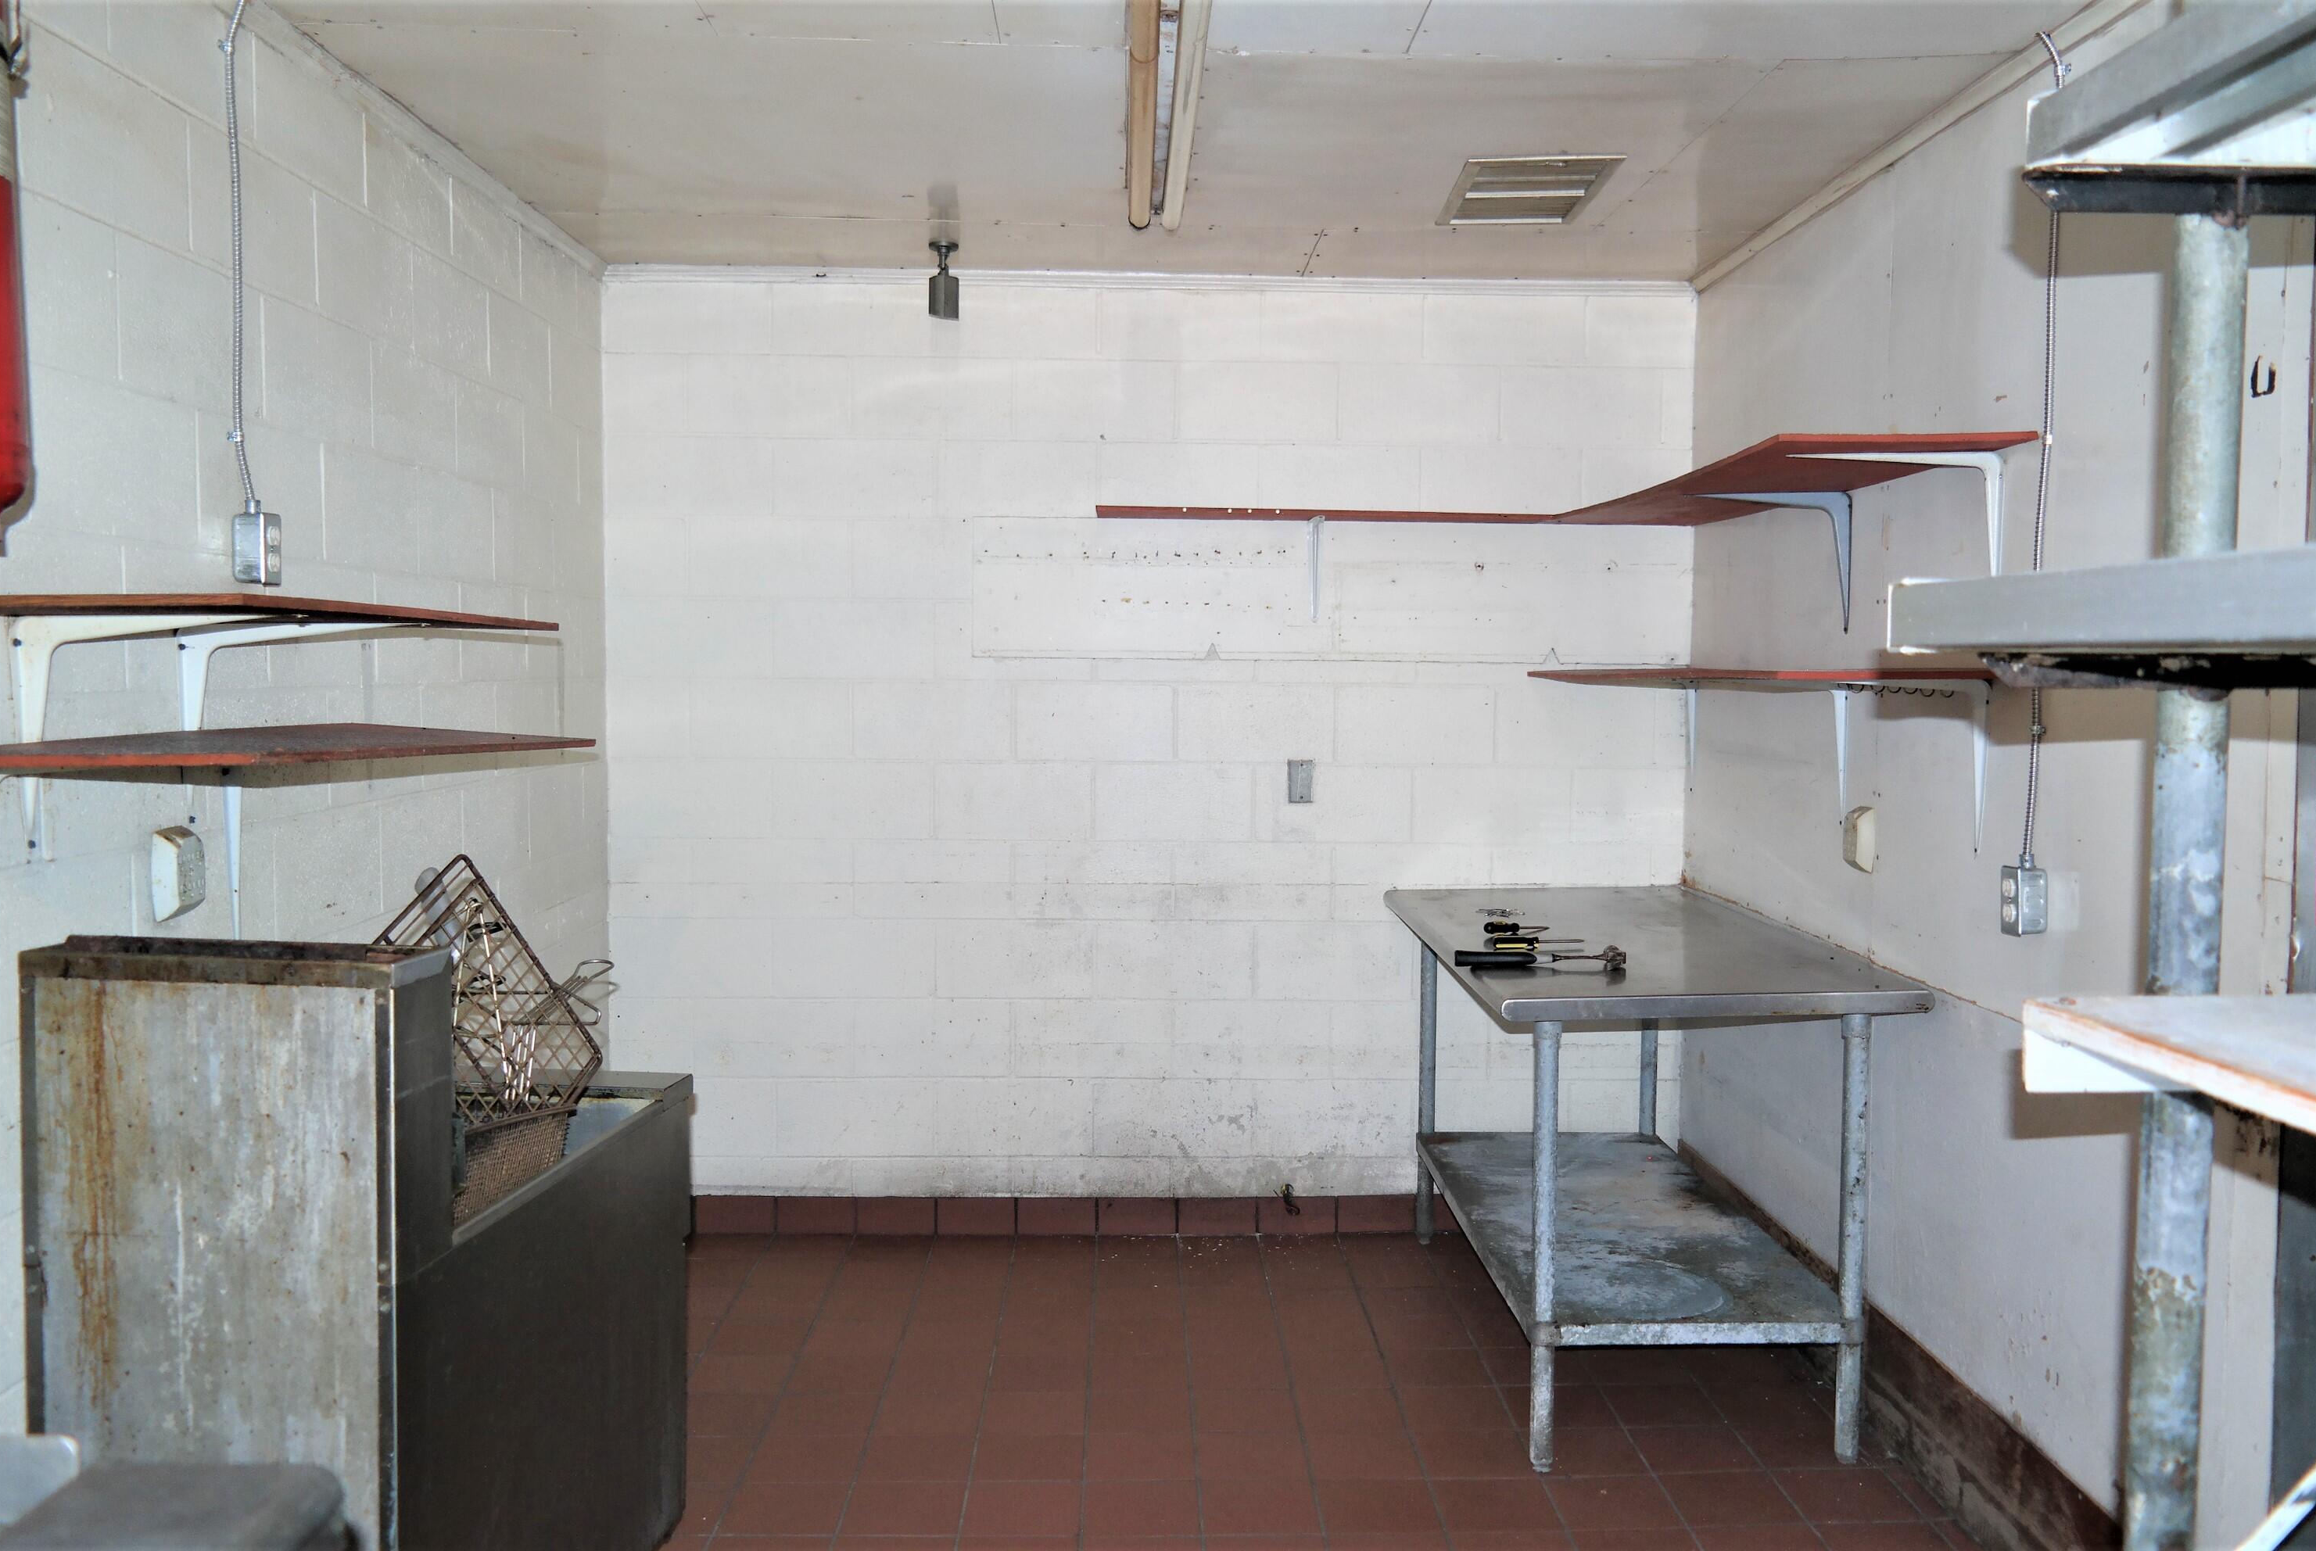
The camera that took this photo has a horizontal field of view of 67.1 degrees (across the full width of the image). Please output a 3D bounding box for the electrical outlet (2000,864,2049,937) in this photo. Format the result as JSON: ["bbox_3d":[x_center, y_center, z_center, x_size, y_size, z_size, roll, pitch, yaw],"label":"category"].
[{"bbox_3d":[1.362,0.194,2.741,0.048,0.106,0.058,0,3,-1],"label":"electrical outlet"}]

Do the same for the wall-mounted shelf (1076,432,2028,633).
[{"bbox_3d":[0.619,-0.451,3.577,1.500,0.300,1.675,0,3,-1],"label":"wall-mounted shelf"}]

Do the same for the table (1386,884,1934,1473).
[{"bbox_3d":[0.948,0.773,3.724,0.752,0.884,1.510,0,3,-1],"label":"table"}]

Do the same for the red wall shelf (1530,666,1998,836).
[{"bbox_3d":[1.171,-0.072,3.646,0.390,0.300,1.590,0,3,-1],"label":"red wall shelf"}]

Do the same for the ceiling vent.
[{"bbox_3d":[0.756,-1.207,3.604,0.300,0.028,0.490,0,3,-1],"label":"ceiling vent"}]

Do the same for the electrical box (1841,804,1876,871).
[{"bbox_3d":[1.355,0.122,3.379,0.036,0.128,0.088,0,3,-1],"label":"electrical box"}]

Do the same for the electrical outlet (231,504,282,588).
[{"bbox_3d":[-1.323,-0.334,2.565,0.051,0.106,0.056,0,3,-1],"label":"electrical outlet"}]

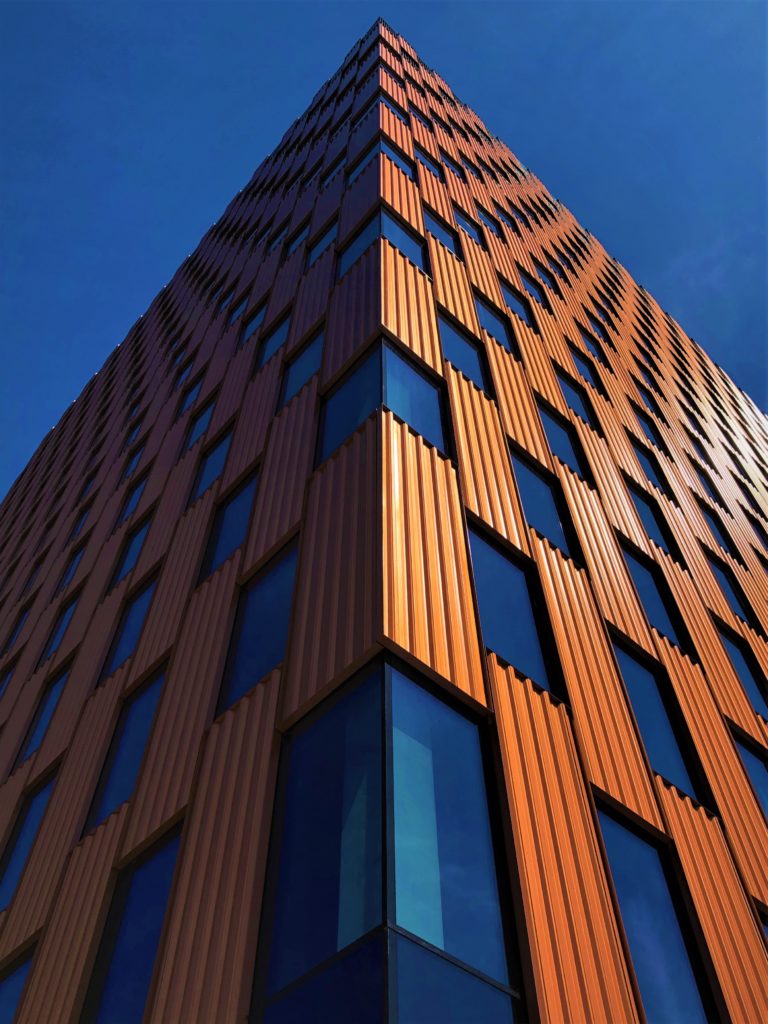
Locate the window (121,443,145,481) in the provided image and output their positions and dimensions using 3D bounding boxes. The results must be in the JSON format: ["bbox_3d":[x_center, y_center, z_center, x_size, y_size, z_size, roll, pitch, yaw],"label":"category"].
[{"bbox_3d":[-7.157,-1.393,23.736,0.200,2.350,1.220,37,-62,-24],"label":"window"}]

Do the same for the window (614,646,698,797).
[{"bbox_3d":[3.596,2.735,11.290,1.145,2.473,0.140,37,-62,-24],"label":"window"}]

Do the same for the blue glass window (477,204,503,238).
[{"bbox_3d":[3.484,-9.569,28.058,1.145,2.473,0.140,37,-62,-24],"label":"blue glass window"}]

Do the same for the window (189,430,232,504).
[{"bbox_3d":[-3.388,-0.854,16.885,0.150,2.410,1.371,36,-62,-23],"label":"window"}]

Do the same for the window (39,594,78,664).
[{"bbox_3d":[-7.543,2.844,19.895,0.140,2.473,1.286,35,-61,-23],"label":"window"}]

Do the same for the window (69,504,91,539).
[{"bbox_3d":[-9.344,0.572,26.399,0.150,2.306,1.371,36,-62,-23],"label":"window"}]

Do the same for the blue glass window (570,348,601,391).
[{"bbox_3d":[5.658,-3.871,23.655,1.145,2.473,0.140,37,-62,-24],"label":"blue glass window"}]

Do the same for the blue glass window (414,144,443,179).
[{"bbox_3d":[1.423,-11.389,27.157,1.199,2.218,0.122,36,-62,-23],"label":"blue glass window"}]

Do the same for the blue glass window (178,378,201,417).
[{"bbox_3d":[-5.511,-3.216,23.784,0.122,2.218,1.199,36,-62,-23],"label":"blue glass window"}]

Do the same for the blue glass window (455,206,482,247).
[{"bbox_3d":[2.366,-8.129,23.632,1.220,2.350,0.200,35,-61,-23],"label":"blue glass window"}]

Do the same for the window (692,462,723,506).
[{"bbox_3d":[9.106,-0.877,23.581,1.220,2.350,0.200,35,-61,-23],"label":"window"}]

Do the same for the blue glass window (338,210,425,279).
[{"bbox_3d":[-0.099,-5.619,18.034,2.186,2.473,1.202,-2,-54,1],"label":"blue glass window"}]

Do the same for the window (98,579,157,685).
[{"bbox_3d":[-4.362,2.057,14.729,0.150,2.410,1.371,36,-62,-23],"label":"window"}]

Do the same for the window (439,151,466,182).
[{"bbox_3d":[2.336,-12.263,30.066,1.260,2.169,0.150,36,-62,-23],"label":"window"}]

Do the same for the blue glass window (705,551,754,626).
[{"bbox_3d":[7.756,1.794,18.716,1.199,2.218,0.122,36,-62,-23],"label":"blue glass window"}]

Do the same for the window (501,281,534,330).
[{"bbox_3d":[3.521,-5.432,22.152,1.199,2.218,0.122,36,-62,-23],"label":"window"}]

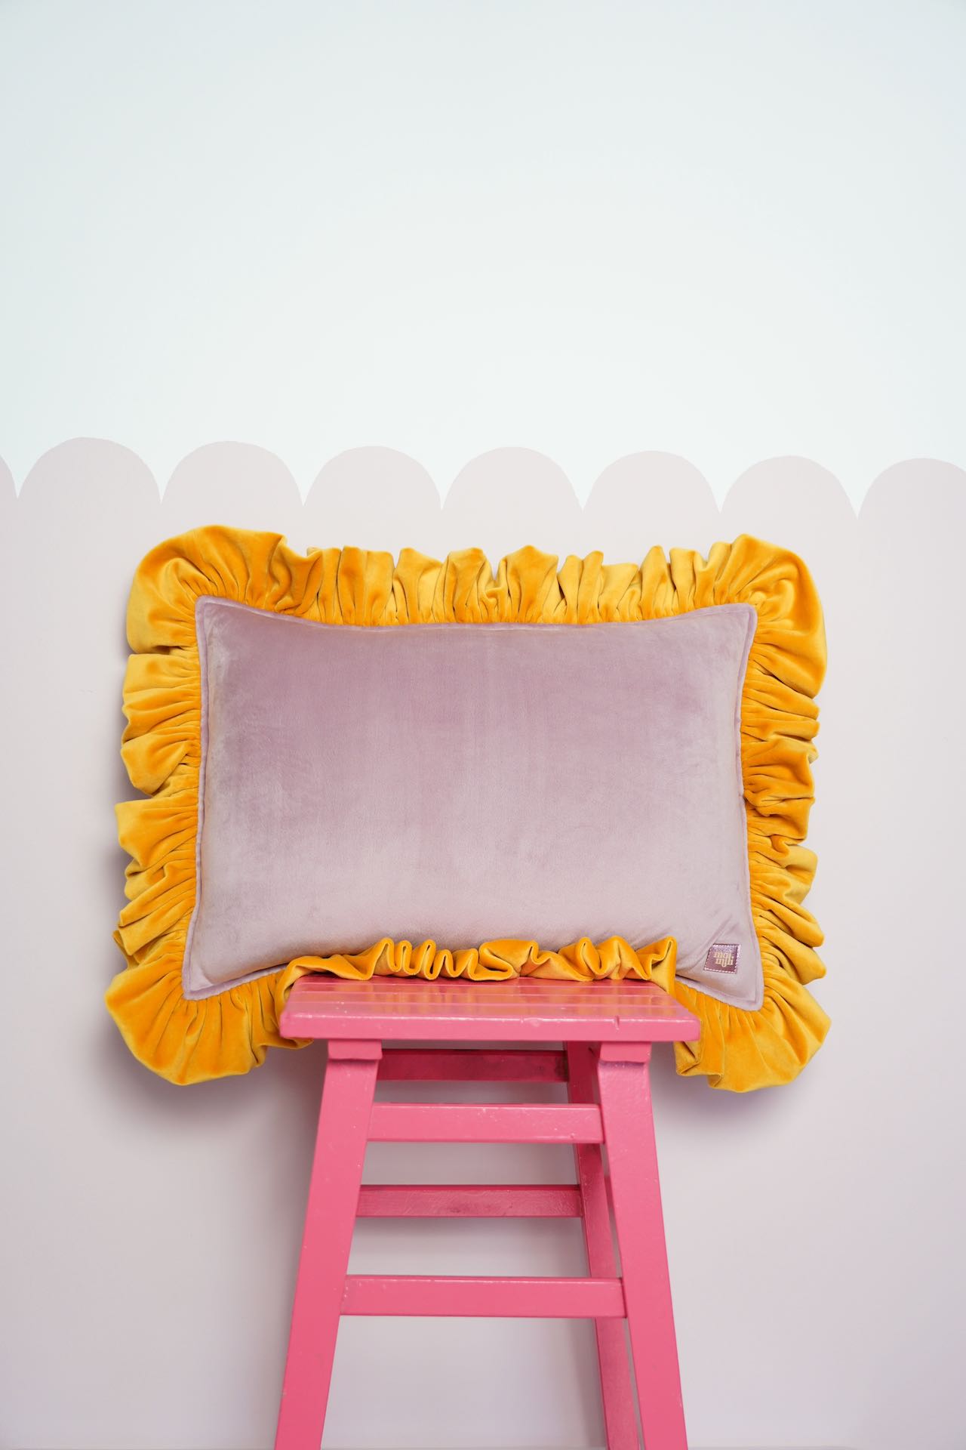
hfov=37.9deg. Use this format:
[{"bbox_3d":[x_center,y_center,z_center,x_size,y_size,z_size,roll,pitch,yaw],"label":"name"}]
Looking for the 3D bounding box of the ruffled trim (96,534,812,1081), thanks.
[{"bbox_3d":[-0.014,0.070,1.250,0.630,0.485,0.120,1,-7,-2],"label":"ruffled trim"}]

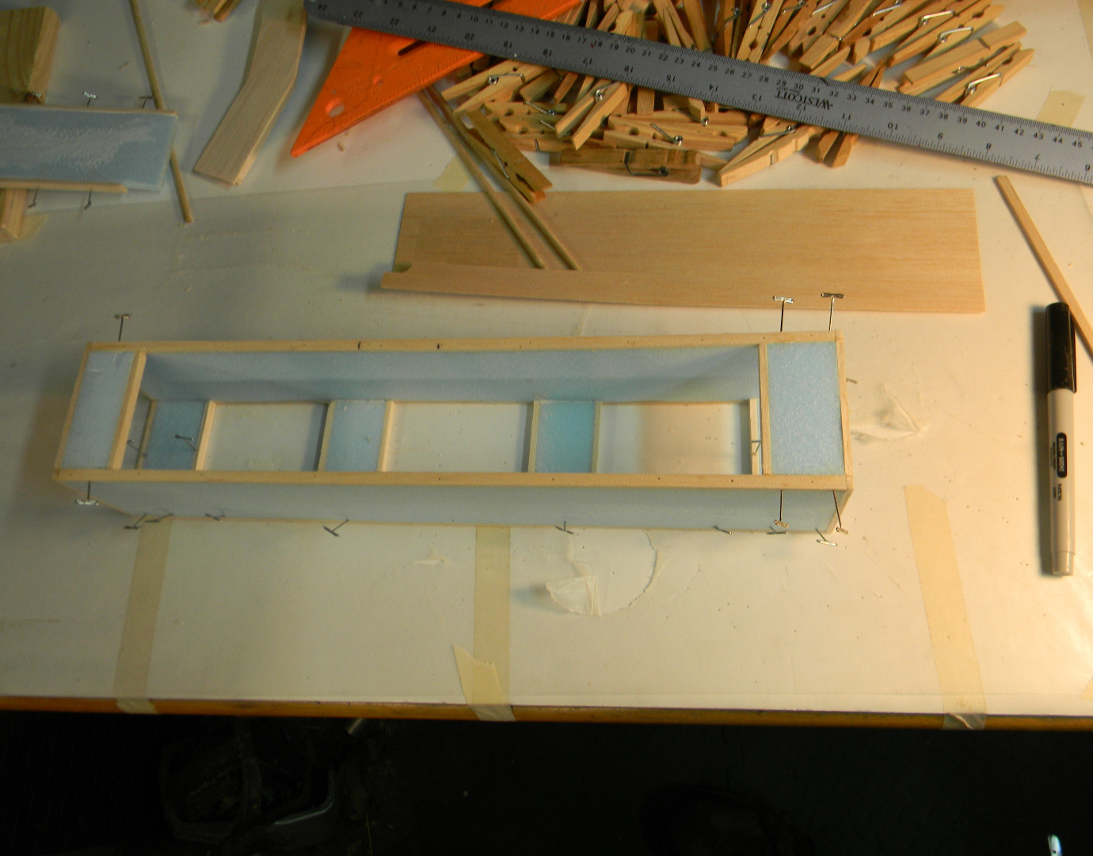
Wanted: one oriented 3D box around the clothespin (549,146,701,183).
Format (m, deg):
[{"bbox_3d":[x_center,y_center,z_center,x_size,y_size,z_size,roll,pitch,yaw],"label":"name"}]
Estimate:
[{"bbox_3d":[0.046,-0.154,0.537,0.084,0.015,0.010,6,70,11],"label":"clothespin"}]

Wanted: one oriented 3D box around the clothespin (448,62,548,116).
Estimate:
[{"bbox_3d":[-0.028,-0.212,0.567,0.072,0.011,0.020,-28,67,-2],"label":"clothespin"}]

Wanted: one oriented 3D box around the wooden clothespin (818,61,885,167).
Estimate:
[{"bbox_3d":[0.178,-0.182,0.530,0.019,0.010,0.071,26,75,17],"label":"wooden clothespin"}]

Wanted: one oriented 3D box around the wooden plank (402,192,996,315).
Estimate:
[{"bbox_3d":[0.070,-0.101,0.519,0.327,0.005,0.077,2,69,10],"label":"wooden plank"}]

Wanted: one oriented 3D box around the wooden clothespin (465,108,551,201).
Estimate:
[{"bbox_3d":[-0.027,-0.164,0.551,0.010,0.017,0.080,-18,60,-40],"label":"wooden clothespin"}]

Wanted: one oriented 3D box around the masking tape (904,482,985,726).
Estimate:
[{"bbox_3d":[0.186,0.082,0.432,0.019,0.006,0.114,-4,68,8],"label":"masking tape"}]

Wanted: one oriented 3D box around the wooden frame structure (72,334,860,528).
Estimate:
[{"bbox_3d":[-0.048,0.004,0.462,0.374,0.070,0.075,0,69,10],"label":"wooden frame structure"}]

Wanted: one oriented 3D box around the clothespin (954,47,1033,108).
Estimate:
[{"bbox_3d":[0.245,-0.193,0.524,0.072,0.011,0.019,-38,68,-7],"label":"clothespin"}]

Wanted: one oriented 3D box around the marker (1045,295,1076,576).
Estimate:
[{"bbox_3d":[0.249,0.002,0.445,0.013,0.012,0.139,6,70,11],"label":"marker"}]

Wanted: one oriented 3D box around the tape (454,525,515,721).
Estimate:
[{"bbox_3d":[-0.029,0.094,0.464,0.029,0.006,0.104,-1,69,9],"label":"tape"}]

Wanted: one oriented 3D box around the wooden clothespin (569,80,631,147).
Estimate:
[{"bbox_3d":[0.037,-0.197,0.547,0.072,0.011,0.020,-48,51,-5],"label":"wooden clothespin"}]

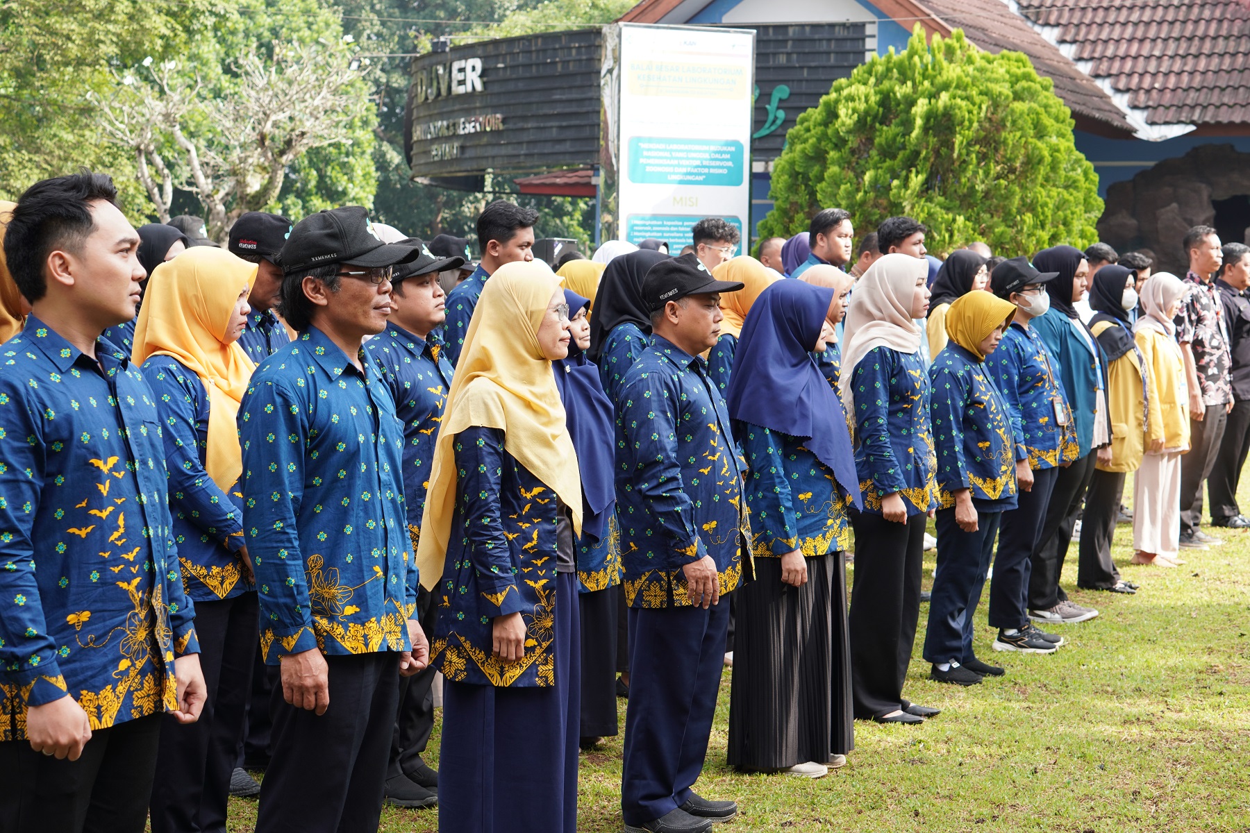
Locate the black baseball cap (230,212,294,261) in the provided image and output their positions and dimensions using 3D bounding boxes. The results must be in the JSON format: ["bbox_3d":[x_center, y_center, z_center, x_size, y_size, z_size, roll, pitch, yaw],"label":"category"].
[{"bbox_3d":[-1.092,-0.542,7.900,0.260,0.150,0.180,9,6,13],"label":"black baseball cap"}]

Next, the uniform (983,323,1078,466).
[{"bbox_3d":[1.661,-0.086,10.660,0.340,0.610,0.470,2,4,26],"label":"uniform"}]

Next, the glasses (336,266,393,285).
[{"bbox_3d":[-0.574,-0.295,5.460,0.145,0.045,0.140,2,4,18],"label":"glasses"}]

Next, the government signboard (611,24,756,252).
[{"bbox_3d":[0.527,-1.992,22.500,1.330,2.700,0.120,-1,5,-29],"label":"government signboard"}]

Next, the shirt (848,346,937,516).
[{"bbox_3d":[0.935,0.045,9.150,0.280,0.630,0.430,2,4,20],"label":"shirt"}]

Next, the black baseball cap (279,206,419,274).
[{"bbox_3d":[-0.581,-0.370,5.480,0.285,0.145,0.180,-4,1,24],"label":"black baseball cap"}]

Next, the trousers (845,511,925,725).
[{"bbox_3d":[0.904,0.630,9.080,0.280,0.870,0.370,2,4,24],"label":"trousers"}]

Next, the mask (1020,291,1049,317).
[{"bbox_3d":[1.681,-0.461,10.630,0.100,0.115,0.140,2,4,25],"label":"mask"}]

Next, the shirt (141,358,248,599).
[{"bbox_3d":[-1.121,0.149,6.850,0.270,0.660,0.420,2,4,22],"label":"shirt"}]

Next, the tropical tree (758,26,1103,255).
[{"bbox_3d":[2.622,-1.581,22.300,2.950,3.550,2.950,2,4,24],"label":"tropical tree"}]

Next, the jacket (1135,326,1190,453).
[{"bbox_3d":[2.767,-0.139,13.450,0.280,0.660,0.440,2,4,23],"label":"jacket"}]

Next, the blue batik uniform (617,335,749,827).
[{"bbox_3d":[0.163,0.472,7.580,0.350,1.430,0.500,2,4,24],"label":"blue batik uniform"}]

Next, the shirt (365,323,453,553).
[{"bbox_3d":[-0.647,0.073,7.790,0.300,0.710,0.500,2,4,26],"label":"shirt"}]

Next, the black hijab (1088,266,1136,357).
[{"bbox_3d":[2.346,-0.504,12.550,0.270,0.470,0.310,2,4,24],"label":"black hijab"}]

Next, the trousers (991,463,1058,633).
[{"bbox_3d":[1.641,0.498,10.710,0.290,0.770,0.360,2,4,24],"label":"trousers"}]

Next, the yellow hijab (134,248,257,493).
[{"bbox_3d":[-1.144,-0.126,6.970,0.350,0.650,0.370,1,4,19],"label":"yellow hijab"}]

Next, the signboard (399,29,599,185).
[{"bbox_3d":[-1.258,-3.118,26.300,2.600,1.480,0.750,5,5,43],"label":"signboard"}]

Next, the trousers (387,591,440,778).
[{"bbox_3d":[-0.682,0.620,7.720,0.270,0.920,0.360,3,4,26],"label":"trousers"}]

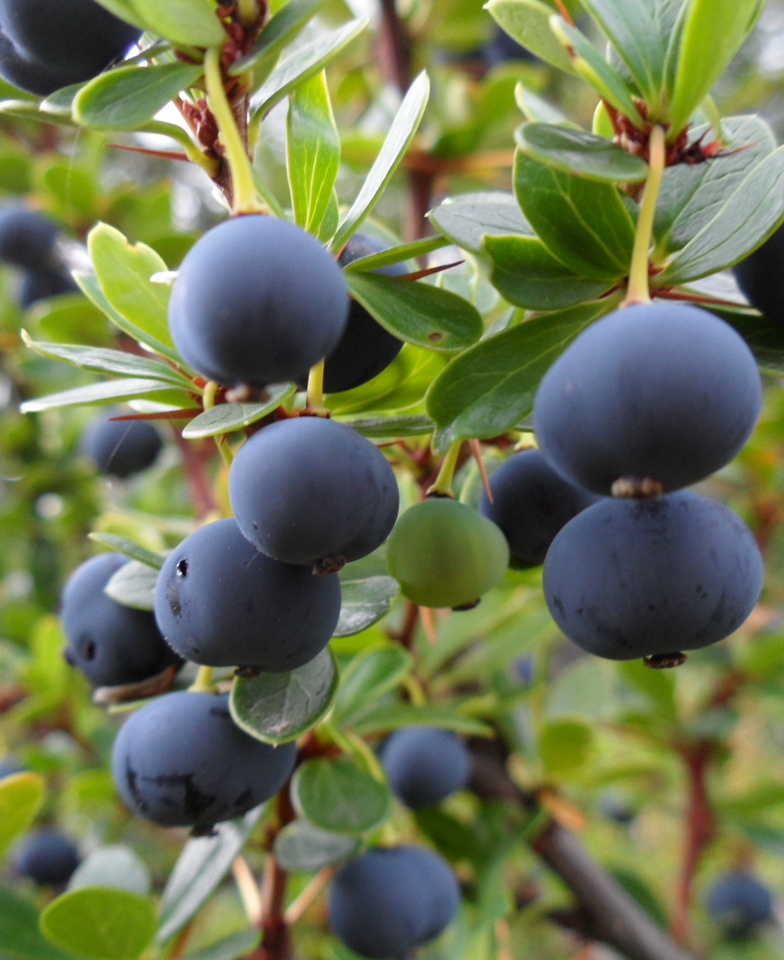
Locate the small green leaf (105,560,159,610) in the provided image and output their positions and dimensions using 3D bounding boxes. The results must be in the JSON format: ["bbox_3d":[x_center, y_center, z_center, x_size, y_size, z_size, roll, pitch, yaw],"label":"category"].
[{"bbox_3d":[-0.017,0.008,0.085,0.009,0.004,0.001,-5,-31,-15],"label":"small green leaf"}]

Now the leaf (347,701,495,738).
[{"bbox_3d":[0.002,0.019,0.089,0.011,0.002,0.004,1,30,1],"label":"leaf"}]

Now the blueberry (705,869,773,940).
[{"bbox_3d":[0.063,0.077,0.208,0.012,0.012,0.012,0,3,0],"label":"blueberry"}]

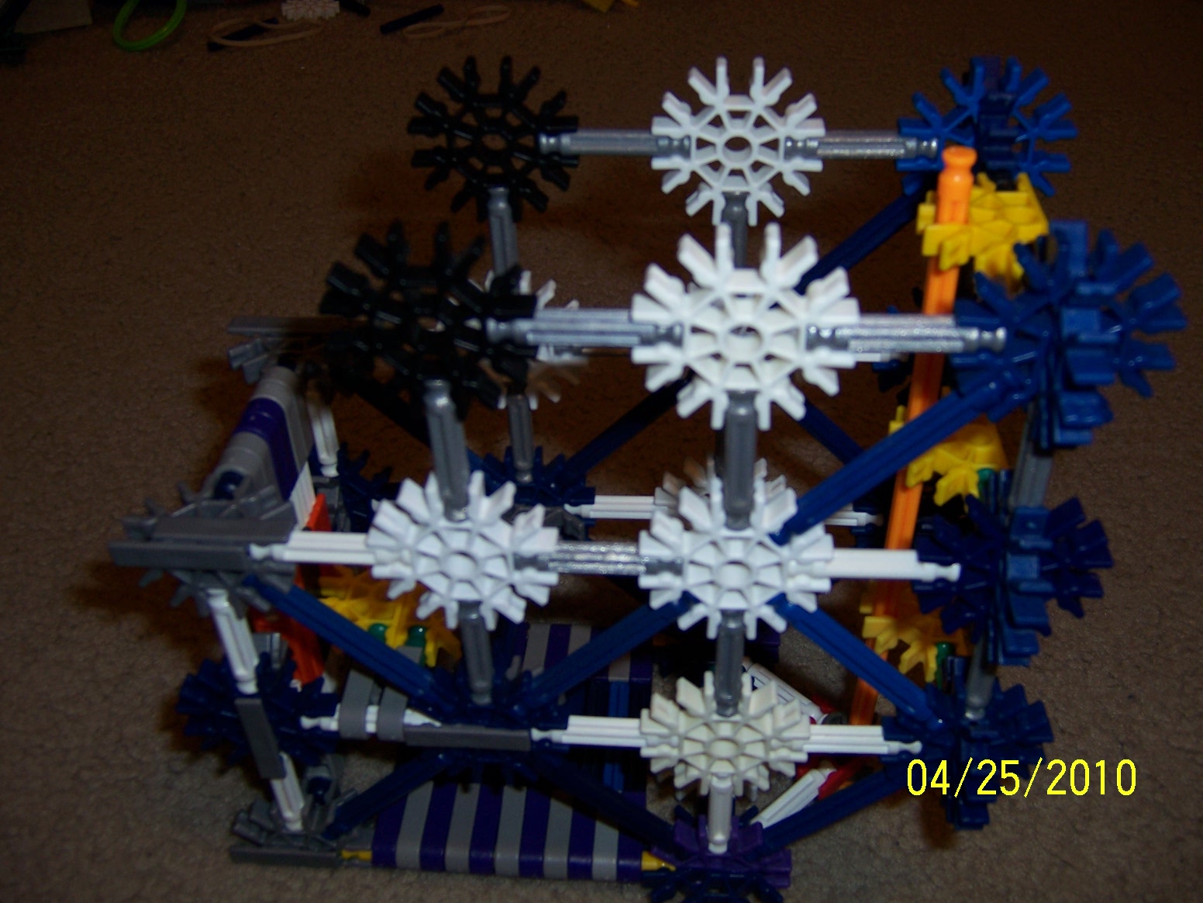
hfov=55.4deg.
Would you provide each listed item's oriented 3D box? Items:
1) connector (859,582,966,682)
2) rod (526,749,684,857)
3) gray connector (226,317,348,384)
[{"bbox_3d":[0.076,0.042,0.281,0.021,0.006,0.036,1,38,5],"label":"connector"},{"bbox_3d":[0.002,0.085,0.273,0.055,0.006,0.006,38,32,-22],"label":"rod"},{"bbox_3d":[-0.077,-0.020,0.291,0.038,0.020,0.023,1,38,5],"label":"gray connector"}]

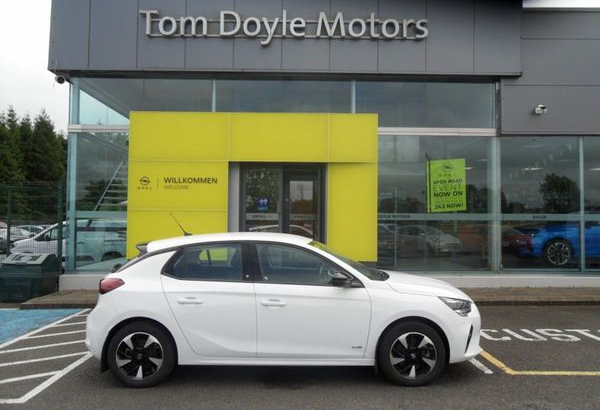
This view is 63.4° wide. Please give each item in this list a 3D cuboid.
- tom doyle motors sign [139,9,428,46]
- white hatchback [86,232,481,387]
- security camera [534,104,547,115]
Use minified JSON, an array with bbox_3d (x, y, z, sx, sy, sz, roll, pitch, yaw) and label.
[{"bbox_3d":[-0.324,-3.606,9.880,5.860,0.710,0.130,0,-2,-1],"label":"tom doyle motors sign"},{"bbox_3d":[-0.155,0.994,5.330,4.060,1.435,1.780,0,-2,-1],"label":"white hatchback"},{"bbox_3d":[5.061,-2.007,10.200,0.160,0.170,0.240,1,-2,-11],"label":"security camera"}]

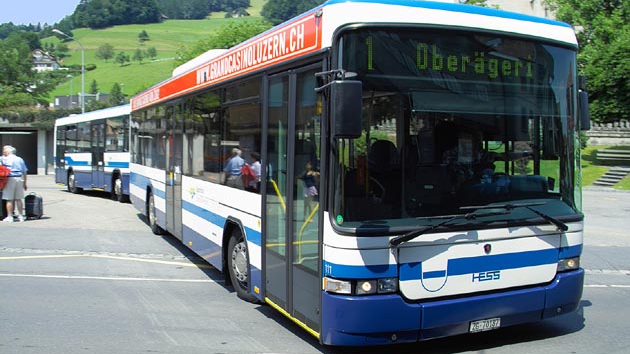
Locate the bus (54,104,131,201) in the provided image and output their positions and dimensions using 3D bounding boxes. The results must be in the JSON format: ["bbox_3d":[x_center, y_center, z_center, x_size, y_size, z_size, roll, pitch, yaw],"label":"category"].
[{"bbox_3d":[-6.350,-0.790,20.600,2.600,2.820,9.800,-1,4,-37],"label":"bus"}]

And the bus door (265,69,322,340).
[{"bbox_3d":[-0.176,0.156,5.114,0.100,2.150,1.300,0,3,-24],"label":"bus door"}]

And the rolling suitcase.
[{"bbox_3d":[-6.375,0.650,13.485,0.400,0.580,0.250,1,3,-6],"label":"rolling suitcase"}]

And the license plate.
[{"bbox_3d":[1.382,1.209,4.830,0.310,0.085,0.015,0,3,-24],"label":"license plate"}]

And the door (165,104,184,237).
[{"bbox_3d":[-2.239,-0.105,9.628,0.100,2.160,1.250,0,3,-24],"label":"door"}]

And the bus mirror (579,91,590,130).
[{"bbox_3d":[2.515,-0.623,5.586,0.190,0.400,0.120,-1,4,-36],"label":"bus mirror"}]

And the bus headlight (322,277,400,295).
[{"bbox_3d":[0.353,0.821,4.515,0.560,0.120,0.170,0,3,-13],"label":"bus headlight"}]

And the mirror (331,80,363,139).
[{"bbox_3d":[0.240,-0.463,4.166,0.210,0.400,0.120,0,3,-13],"label":"mirror"}]

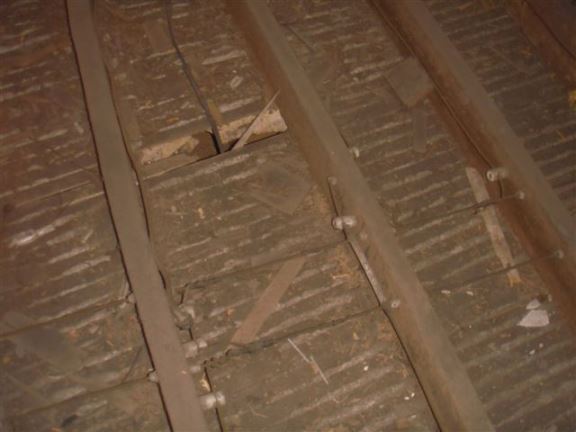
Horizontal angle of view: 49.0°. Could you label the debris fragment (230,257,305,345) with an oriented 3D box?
[{"bbox_3d":[-0.037,0.177,1.355,0.033,0.009,0.227,26,59,17],"label":"debris fragment"}]

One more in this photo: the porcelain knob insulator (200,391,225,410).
[{"bbox_3d":[-0.131,0.322,1.100,0.043,0.026,0.026,-16,59,-12],"label":"porcelain knob insulator"}]

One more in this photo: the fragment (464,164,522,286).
[{"bbox_3d":[0.473,0.013,1.466,0.032,0.009,0.329,-7,55,-5],"label":"fragment"}]

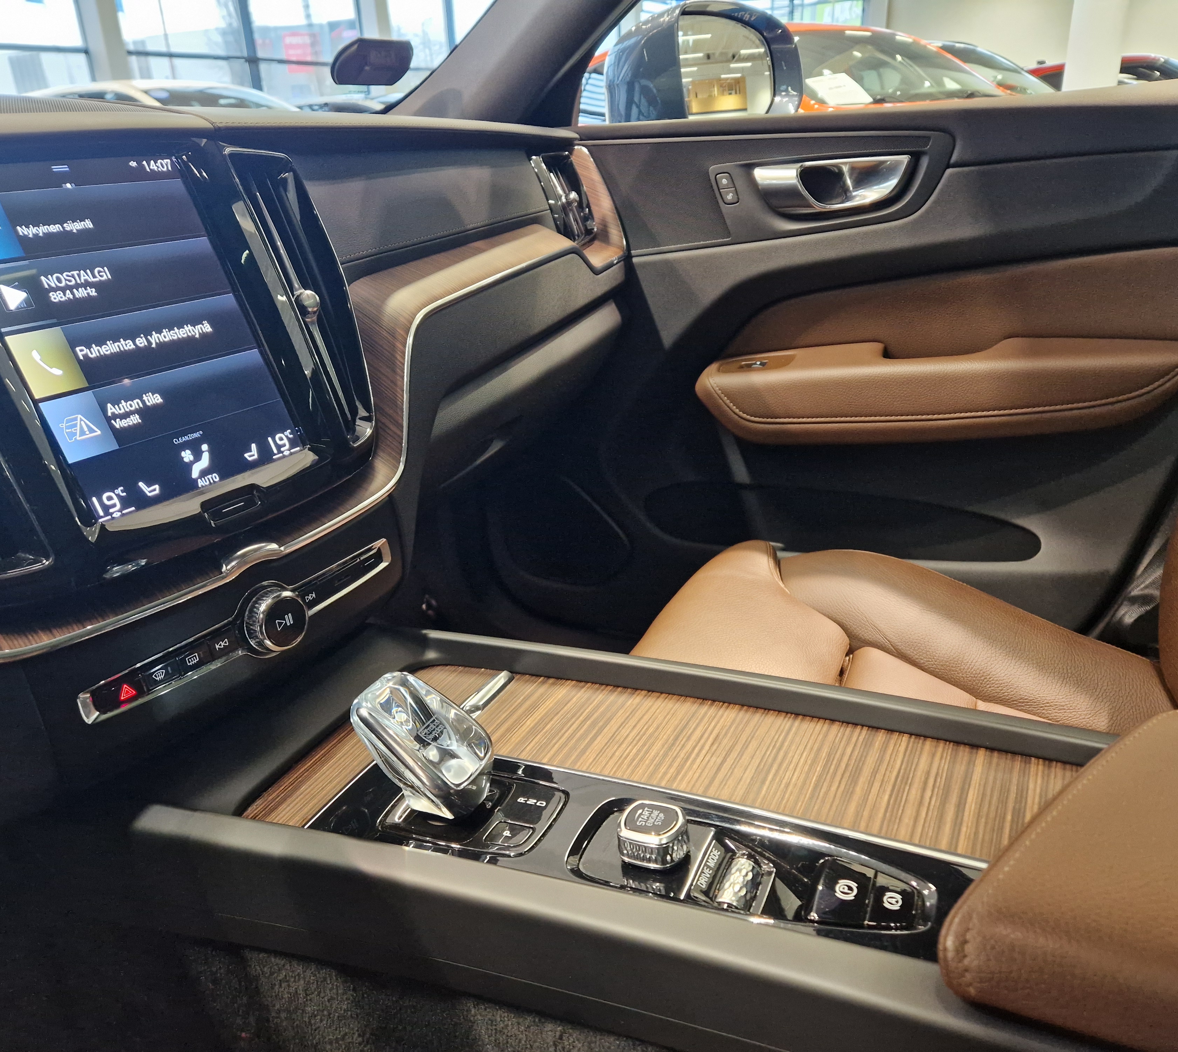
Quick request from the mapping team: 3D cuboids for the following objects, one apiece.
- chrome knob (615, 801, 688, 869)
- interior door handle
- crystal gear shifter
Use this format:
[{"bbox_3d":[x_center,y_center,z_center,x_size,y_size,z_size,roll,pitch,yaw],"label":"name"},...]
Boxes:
[{"bbox_3d":[0.029,0.139,0.424,0.029,0.015,0.029,5,22,26],"label":"chrome knob"},{"bbox_3d":[0.258,-0.360,0.989,0.157,0.050,0.040,5,22,26],"label":"interior door handle"},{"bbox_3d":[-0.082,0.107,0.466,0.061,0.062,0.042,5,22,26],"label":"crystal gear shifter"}]

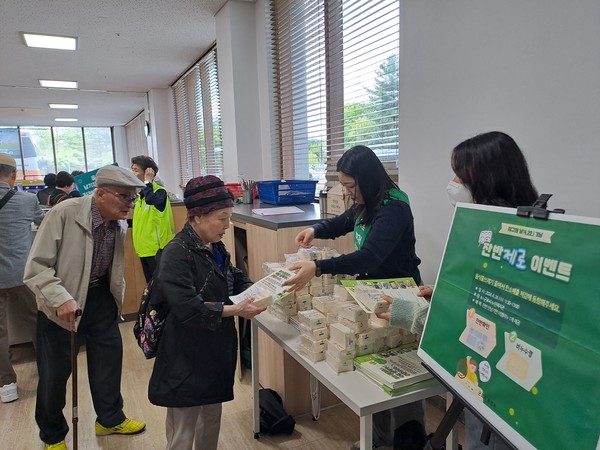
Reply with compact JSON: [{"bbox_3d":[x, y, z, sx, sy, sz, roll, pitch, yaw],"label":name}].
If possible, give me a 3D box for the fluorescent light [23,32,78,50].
[{"bbox_3d":[-3.012,-2.232,5.249,0.600,0.060,0.620,-6,8,-27],"label":"fluorescent light"}]

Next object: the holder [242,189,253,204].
[{"bbox_3d":[-0.443,-0.235,3.680,0.085,0.120,0.085,-2,7,0],"label":"holder"}]

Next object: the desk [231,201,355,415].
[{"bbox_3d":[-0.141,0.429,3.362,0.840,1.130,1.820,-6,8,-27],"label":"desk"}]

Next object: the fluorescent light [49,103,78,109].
[{"bbox_3d":[-5.489,-2.775,10.084,0.600,0.060,0.620,-6,8,-27],"label":"fluorescent light"}]

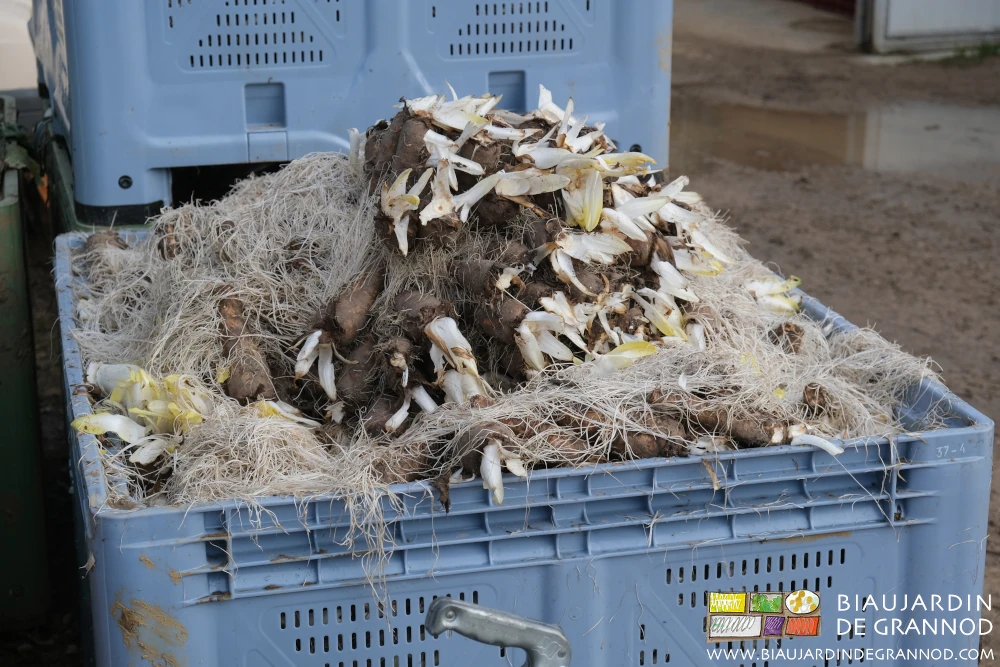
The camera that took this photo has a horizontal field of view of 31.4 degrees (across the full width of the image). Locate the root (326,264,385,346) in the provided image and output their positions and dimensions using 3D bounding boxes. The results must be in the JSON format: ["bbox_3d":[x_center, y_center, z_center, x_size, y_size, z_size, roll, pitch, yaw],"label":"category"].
[{"bbox_3d":[-0.175,-0.039,2.243,0.047,0.045,0.148,4,40,14],"label":"root"}]

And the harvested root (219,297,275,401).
[{"bbox_3d":[-0.308,0.016,2.125,0.054,0.051,0.168,-5,42,-14],"label":"harvested root"}]

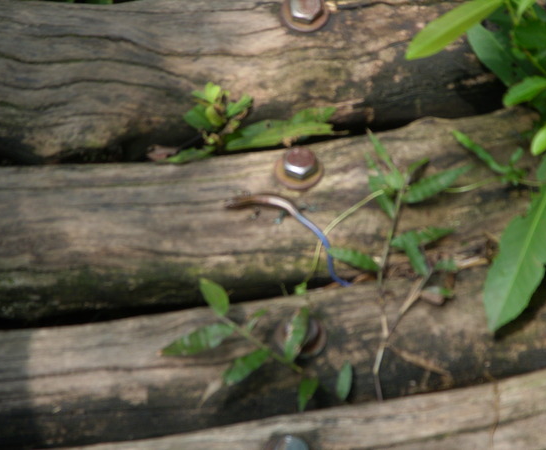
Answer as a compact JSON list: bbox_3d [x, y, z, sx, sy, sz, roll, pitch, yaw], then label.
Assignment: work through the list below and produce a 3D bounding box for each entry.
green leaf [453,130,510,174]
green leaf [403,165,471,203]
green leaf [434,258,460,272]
[{"bbox_3d":[0.136,-0.048,1.283,0.044,0.006,0.010,37,54,13],"label":"green leaf"},{"bbox_3d":[0.105,-0.027,1.265,0.050,0.006,0.014,-26,52,-16],"label":"green leaf"},{"bbox_3d":[0.110,0.026,1.254,0.017,0.004,0.010,-4,46,-14],"label":"green leaf"}]

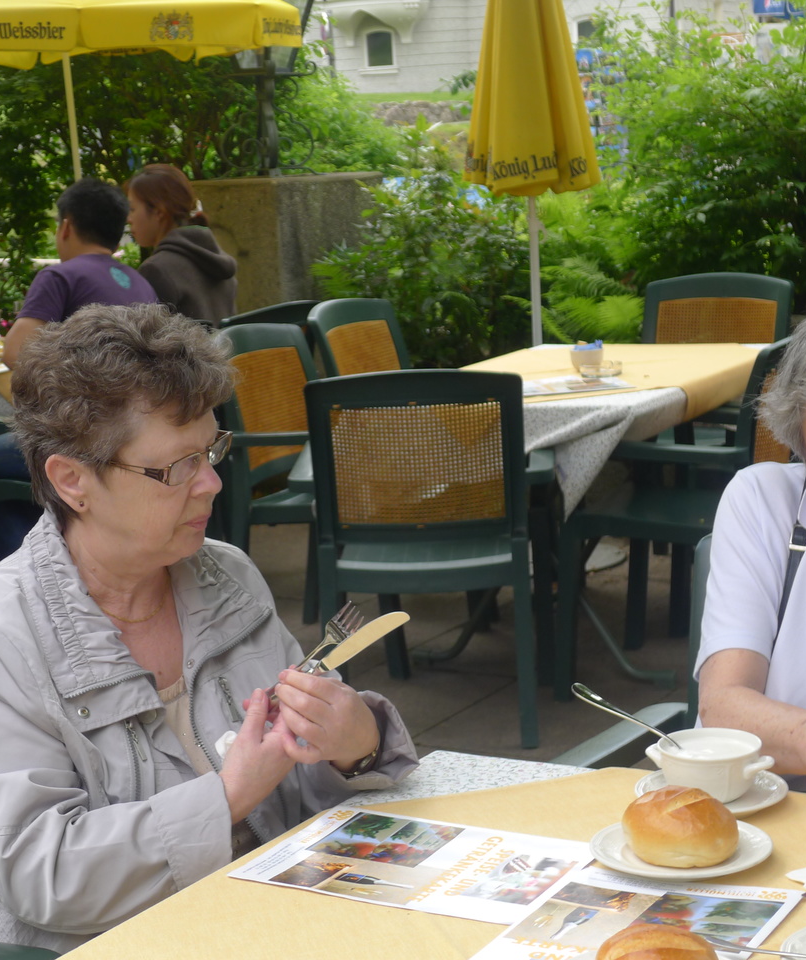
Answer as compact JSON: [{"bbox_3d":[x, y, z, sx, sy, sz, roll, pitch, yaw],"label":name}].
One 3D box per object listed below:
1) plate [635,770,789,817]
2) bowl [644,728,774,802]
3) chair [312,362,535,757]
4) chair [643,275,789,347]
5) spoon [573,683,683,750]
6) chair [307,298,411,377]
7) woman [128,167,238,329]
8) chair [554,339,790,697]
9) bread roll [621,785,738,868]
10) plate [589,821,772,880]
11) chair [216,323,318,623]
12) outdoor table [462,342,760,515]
[{"bbox_3d":[0.316,0.325,2.267,0.156,0.022,0.156,-4,11,1],"label":"plate"},{"bbox_3d":[0.314,0.296,2.261,0.142,0.056,0.107,1,12,24],"label":"bowl"},{"bbox_3d":[0.090,0.135,5.041,0.580,0.860,0.580,-3,11,6],"label":"chair"},{"bbox_3d":[0.887,-0.151,6.706,0.585,0.862,0.570,2,11,25],"label":"chair"},{"bbox_3d":[0.256,0.264,2.283,0.190,0.025,0.040,30,22,16],"label":"spoon"},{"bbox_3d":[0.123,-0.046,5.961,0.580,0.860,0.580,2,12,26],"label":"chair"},{"bbox_3d":[-0.913,-0.284,6.730,0.720,1.260,0.480,2,11,25],"label":"woman"},{"bbox_3d":[0.721,0.075,5.423,0.570,0.862,0.585,2,11,25],"label":"chair"},{"bbox_3d":[0.254,0.315,2.042,0.106,0.066,0.101,0,10,11],"label":"bread roll"},{"bbox_3d":[0.256,0.346,2.035,0.167,0.020,0.167,-2,10,0],"label":"plate"},{"bbox_3d":[-0.139,0.028,5.906,0.570,0.862,0.585,3,11,27],"label":"chair"},{"bbox_3d":[0.465,0.112,5.324,0.694,0.750,0.897,2,12,25],"label":"outdoor table"}]

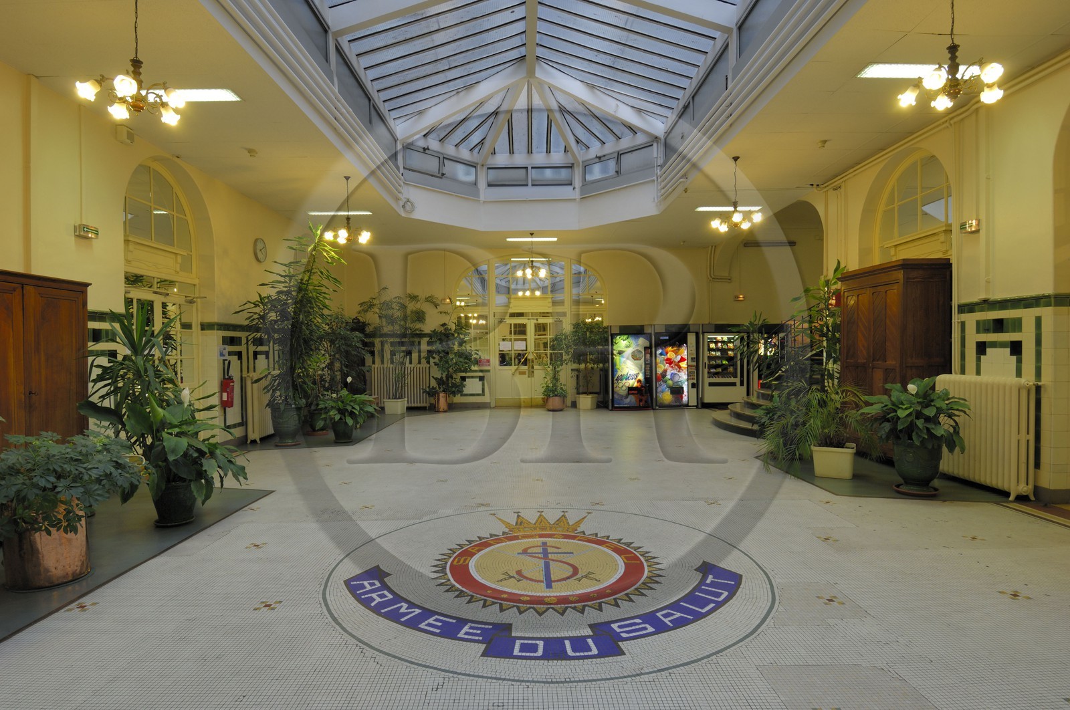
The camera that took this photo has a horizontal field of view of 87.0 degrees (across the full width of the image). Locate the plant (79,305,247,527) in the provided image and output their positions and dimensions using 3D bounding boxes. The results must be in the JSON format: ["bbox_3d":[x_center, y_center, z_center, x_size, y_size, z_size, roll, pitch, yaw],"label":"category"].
[{"bbox_3d":[-3.110,0.469,4.740,1.300,1.780,1.220,0,1,0],"label":"plant"}]

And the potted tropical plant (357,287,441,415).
[{"bbox_3d":[-3.071,-0.076,12.750,1.800,2.850,1.550,0,1,-1],"label":"potted tropical plant"}]

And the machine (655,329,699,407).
[{"bbox_3d":[3.365,0.375,13.830,0.980,1.840,0.840,-1,1,-1],"label":"machine"}]

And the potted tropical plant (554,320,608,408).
[{"bbox_3d":[1.131,0.220,13.500,1.250,2.120,1.050,0,1,-1],"label":"potted tropical plant"}]

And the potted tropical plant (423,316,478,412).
[{"bbox_3d":[-2.036,0.222,13.600,1.330,2.260,1.150,-1,1,-1],"label":"potted tropical plant"}]

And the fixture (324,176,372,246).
[{"bbox_3d":[-2.759,-2.130,8.330,0.680,1.030,0.680,0,1,-1],"label":"fixture"}]

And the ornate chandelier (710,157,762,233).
[{"bbox_3d":[2.702,-2.146,7.580,0.680,1.030,0.680,0,1,-1],"label":"ornate chandelier"}]

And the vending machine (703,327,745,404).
[{"bbox_3d":[4.563,0.361,13.930,1.020,1.800,0.880,0,1,-1],"label":"vending machine"}]

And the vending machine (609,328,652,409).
[{"bbox_3d":[2.280,0.390,13.780,0.970,1.840,0.840,-1,1,-1],"label":"vending machine"}]

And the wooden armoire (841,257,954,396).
[{"bbox_3d":[4.540,0.104,7.220,0.590,2.460,1.390,0,1,0],"label":"wooden armoire"}]

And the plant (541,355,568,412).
[{"bbox_3d":[0.480,0.660,13.500,0.670,1.340,0.620,-1,1,-1],"label":"plant"}]

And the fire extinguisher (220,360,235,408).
[{"bbox_3d":[-4.180,0.398,7.670,0.180,0.650,0.170,0,1,0],"label":"fire extinguisher"}]

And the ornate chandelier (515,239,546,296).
[{"bbox_3d":[-0.093,-2.083,12.550,0.670,1.170,0.670,-1,1,-1],"label":"ornate chandelier"}]

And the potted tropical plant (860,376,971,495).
[{"bbox_3d":[3.770,0.783,5.590,0.990,1.150,0.980,0,1,0],"label":"potted tropical plant"}]

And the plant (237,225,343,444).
[{"bbox_3d":[-3.952,-0.344,9.100,1.600,3.520,1.420,-1,1,-1],"label":"plant"}]

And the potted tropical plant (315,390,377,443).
[{"bbox_3d":[-3.028,0.978,9.100,0.970,0.850,0.920,0,1,-1],"label":"potted tropical plant"}]

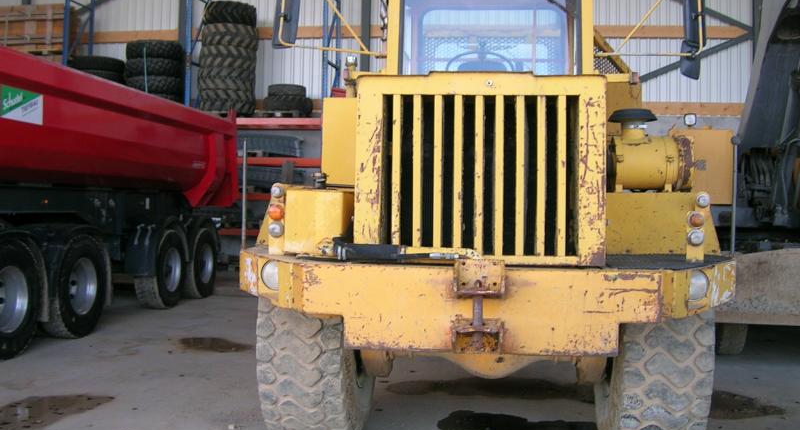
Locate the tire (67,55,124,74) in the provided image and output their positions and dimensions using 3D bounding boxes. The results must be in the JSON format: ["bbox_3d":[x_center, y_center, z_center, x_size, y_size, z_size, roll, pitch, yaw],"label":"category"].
[{"bbox_3d":[-5.885,-2.860,15.700,1.030,0.255,1.030,1,1,9],"label":"tire"}]

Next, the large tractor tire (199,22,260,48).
[{"bbox_3d":[-3.288,-3.370,15.600,1.070,0.400,1.070,1,0,10],"label":"large tractor tire"}]

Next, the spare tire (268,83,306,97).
[{"bbox_3d":[-2.099,-2.280,15.100,0.705,0.217,0.705,1,1,9],"label":"spare tire"}]

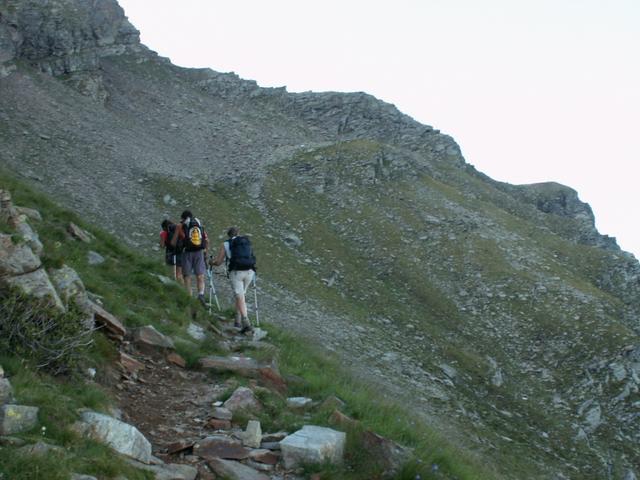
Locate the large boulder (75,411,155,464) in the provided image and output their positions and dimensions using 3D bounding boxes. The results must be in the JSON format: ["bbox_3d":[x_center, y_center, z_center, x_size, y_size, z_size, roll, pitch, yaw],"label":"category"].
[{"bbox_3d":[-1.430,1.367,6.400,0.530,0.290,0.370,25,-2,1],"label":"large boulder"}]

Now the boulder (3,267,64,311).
[{"bbox_3d":[-3.130,0.541,10.100,0.680,0.480,0.600,10,-2,0],"label":"boulder"}]

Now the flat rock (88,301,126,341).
[{"bbox_3d":[-2.483,0.941,10.800,0.540,0.180,0.420,40,-2,1],"label":"flat rock"}]

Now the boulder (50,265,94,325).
[{"bbox_3d":[-2.807,0.624,10.400,0.500,0.660,0.600,10,-2,0],"label":"boulder"}]

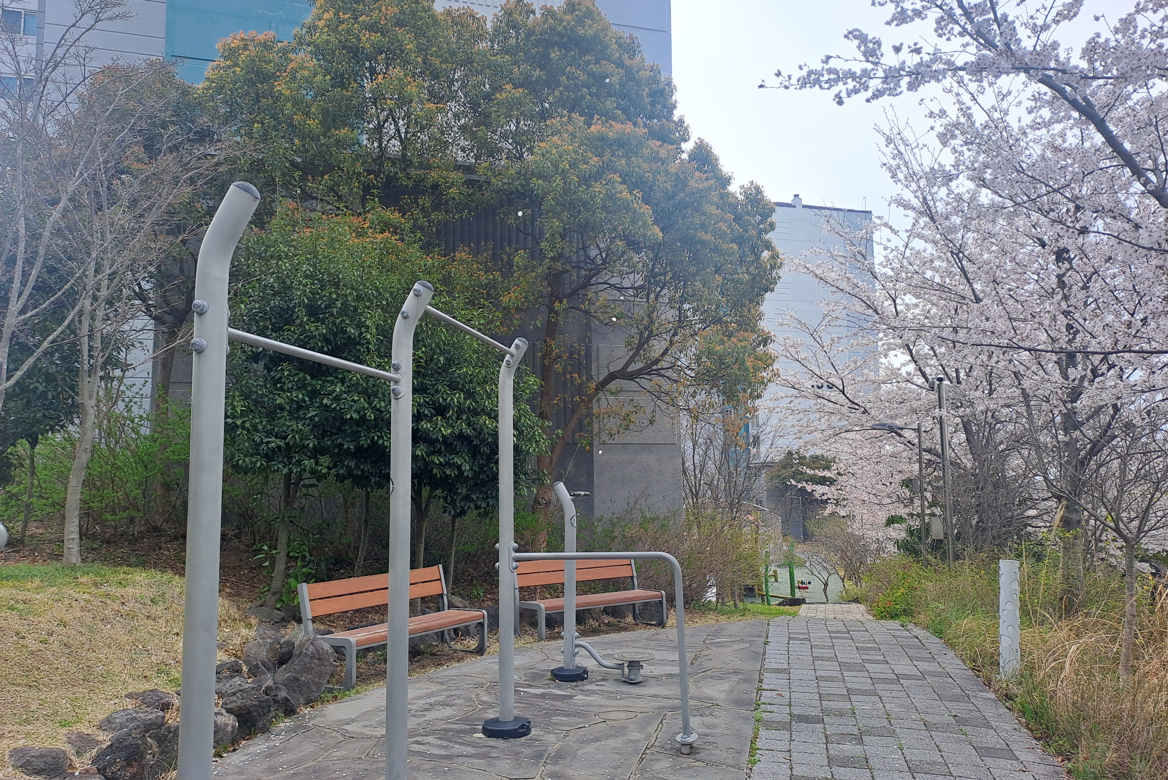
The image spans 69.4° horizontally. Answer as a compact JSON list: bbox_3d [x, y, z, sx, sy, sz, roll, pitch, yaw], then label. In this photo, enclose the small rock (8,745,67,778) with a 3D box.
[{"bbox_3d":[-2.555,1.739,3.950,0.250,0.130,0.200,3,-7,-30],"label":"small rock"}]

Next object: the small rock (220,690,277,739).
[{"bbox_3d":[-2.102,2.022,5.280,0.310,0.250,0.260,3,-7,-30],"label":"small rock"}]

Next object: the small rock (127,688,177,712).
[{"bbox_3d":[-2.374,1.710,4.650,0.260,0.120,0.200,3,-7,-30],"label":"small rock"}]

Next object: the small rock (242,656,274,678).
[{"bbox_3d":[-2.259,1.918,5.850,0.200,0.140,0.180,3,-7,-30],"label":"small rock"}]

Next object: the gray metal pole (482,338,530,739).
[{"bbox_3d":[-0.492,0.898,5.347,0.310,2.448,0.310,0,-5,0],"label":"gray metal pole"}]

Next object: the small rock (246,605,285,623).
[{"bbox_3d":[-2.836,1.992,7.500,0.330,0.150,0.260,3,-7,-30],"label":"small rock"}]

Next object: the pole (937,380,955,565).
[{"bbox_3d":[7.955,1.891,18.500,0.170,4.200,0.170,-1,-6,0],"label":"pole"}]

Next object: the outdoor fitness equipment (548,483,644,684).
[{"bbox_3d":[0.129,1.557,6.906,0.840,1.550,0.360,-3,-6,24],"label":"outdoor fitness equipment"}]

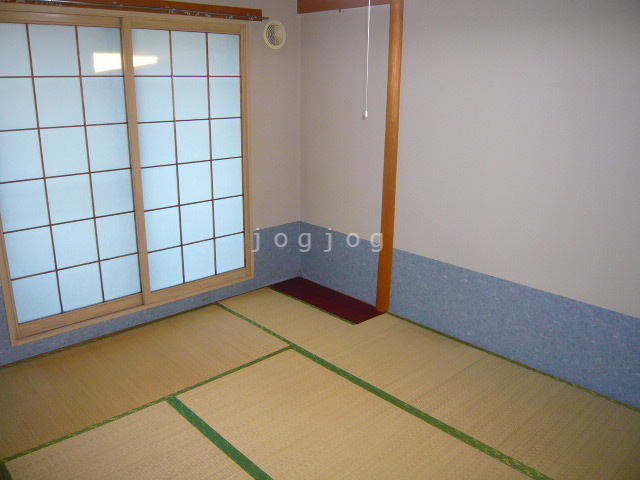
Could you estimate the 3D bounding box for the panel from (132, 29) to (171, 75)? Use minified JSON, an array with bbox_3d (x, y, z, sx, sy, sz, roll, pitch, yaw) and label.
[{"bbox_3d":[-1.036,-1.154,3.208,0.255,0.271,0.020,-15,23,-42],"label":"panel"}]

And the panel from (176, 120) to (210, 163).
[{"bbox_3d":[-0.860,-0.669,3.543,0.260,0.278,0.020,-15,23,-42],"label":"panel"}]

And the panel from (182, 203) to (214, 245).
[{"bbox_3d":[-0.828,-0.114,3.510,0.246,0.264,0.015,-14,22,-41],"label":"panel"}]

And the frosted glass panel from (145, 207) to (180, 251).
[{"bbox_3d":[-1.006,-0.070,3.344,0.237,0.262,0.015,-14,22,-41],"label":"frosted glass panel"}]

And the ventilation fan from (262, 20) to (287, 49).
[{"bbox_3d":[-0.309,-1.413,3.567,0.185,0.185,0.040,-14,22,-41],"label":"ventilation fan"}]

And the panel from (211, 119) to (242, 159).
[{"bbox_3d":[-0.632,-0.687,3.526,0.243,0.263,0.015,-14,22,-41],"label":"panel"}]

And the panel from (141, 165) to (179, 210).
[{"bbox_3d":[-1.054,-0.346,3.448,0.255,0.278,0.020,-15,23,-42],"label":"panel"}]

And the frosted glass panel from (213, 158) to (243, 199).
[{"bbox_3d":[-0.675,-0.447,3.801,0.255,0.278,0.020,-15,23,-42],"label":"frosted glass panel"}]

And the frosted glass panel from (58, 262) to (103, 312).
[{"bbox_3d":[-1.500,0.296,3.267,0.260,0.280,0.020,-15,23,-42],"label":"frosted glass panel"}]

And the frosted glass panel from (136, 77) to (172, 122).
[{"bbox_3d":[-1.043,-0.888,3.286,0.255,0.278,0.020,-15,23,-42],"label":"frosted glass panel"}]

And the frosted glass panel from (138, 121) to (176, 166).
[{"bbox_3d":[-0.996,-0.587,3.194,0.238,0.262,0.015,-14,22,-41],"label":"frosted glass panel"}]

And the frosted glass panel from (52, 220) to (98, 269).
[{"bbox_3d":[-1.418,0.025,3.010,0.246,0.261,0.015,-14,22,-41],"label":"frosted glass panel"}]

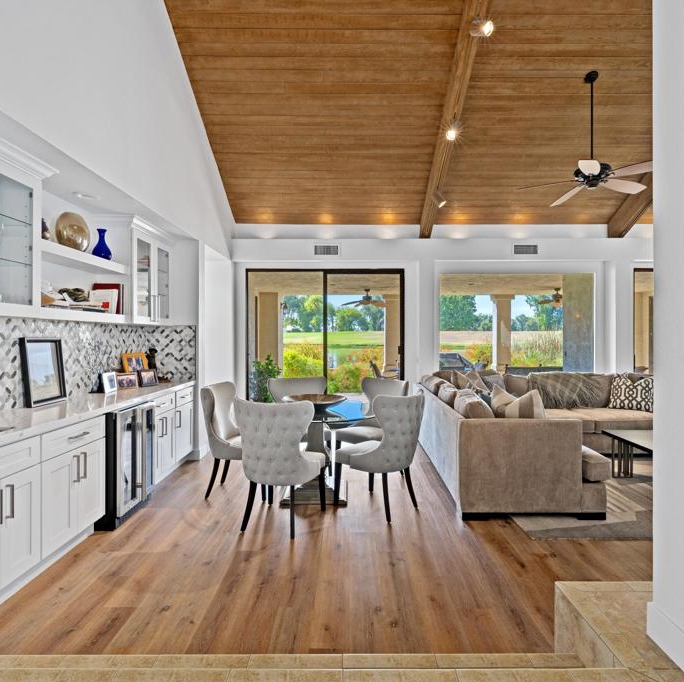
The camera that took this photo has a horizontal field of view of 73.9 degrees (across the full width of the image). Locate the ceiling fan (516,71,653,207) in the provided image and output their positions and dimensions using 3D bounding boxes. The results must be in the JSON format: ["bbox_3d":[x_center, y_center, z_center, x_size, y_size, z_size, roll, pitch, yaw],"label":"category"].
[{"bbox_3d":[2.620,-2.214,4.760,1.420,1.220,1.420,0,0,0],"label":"ceiling fan"}]

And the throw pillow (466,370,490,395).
[{"bbox_3d":[1.600,0.620,5.420,0.470,0.460,0.170,0,-22,-34],"label":"throw pillow"}]

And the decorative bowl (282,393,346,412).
[{"bbox_3d":[-0.244,0.578,4.157,0.580,0.100,0.580,0,0,1],"label":"decorative bowl"}]

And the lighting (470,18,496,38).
[{"bbox_3d":[1.291,-2.888,4.167,0.200,0.150,0.140,0,0,19],"label":"lighting"}]

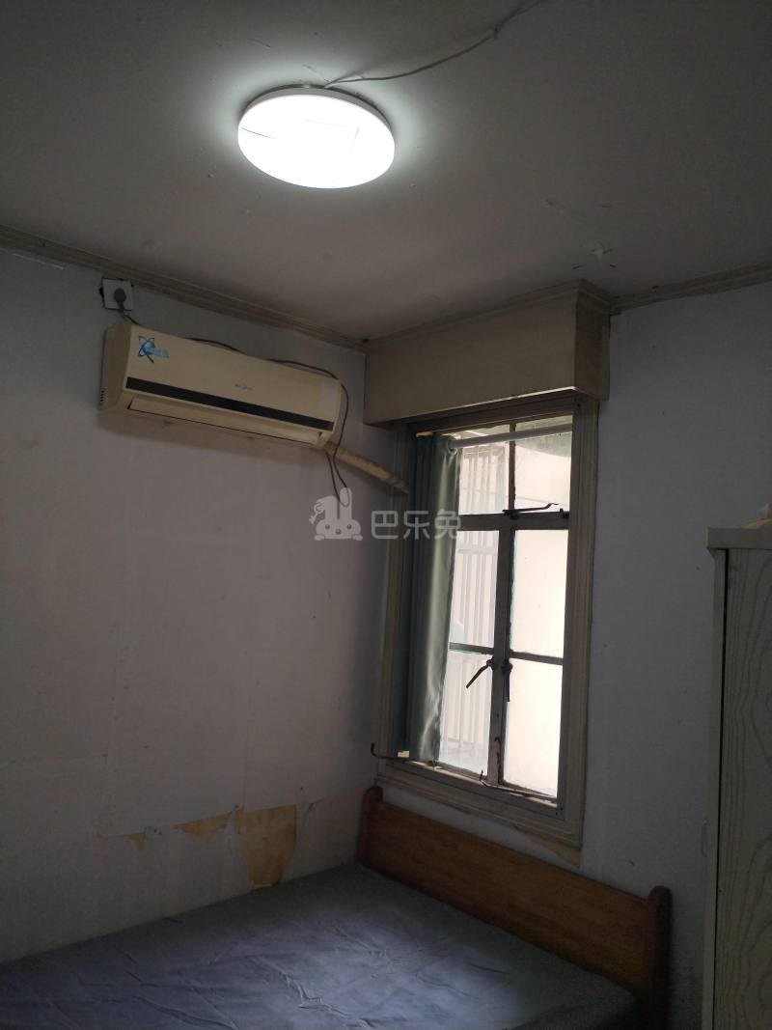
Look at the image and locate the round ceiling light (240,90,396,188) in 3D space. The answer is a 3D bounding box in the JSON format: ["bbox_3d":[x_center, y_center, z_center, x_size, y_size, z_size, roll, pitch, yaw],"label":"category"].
[{"bbox_3d":[-0.138,-0.756,1.573,0.326,0.060,0.326,3,-4,0],"label":"round ceiling light"}]

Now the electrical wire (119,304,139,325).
[{"bbox_3d":[-0.779,-0.608,2.342,0.069,0.049,0.030,7,-6,-43],"label":"electrical wire"}]

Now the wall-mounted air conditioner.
[{"bbox_3d":[-0.500,-0.399,2.497,0.768,0.244,0.194,7,-6,-43],"label":"wall-mounted air conditioner"}]

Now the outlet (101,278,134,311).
[{"bbox_3d":[-0.811,-0.661,2.334,0.088,0.088,0.022,-6,3,-43],"label":"outlet"}]

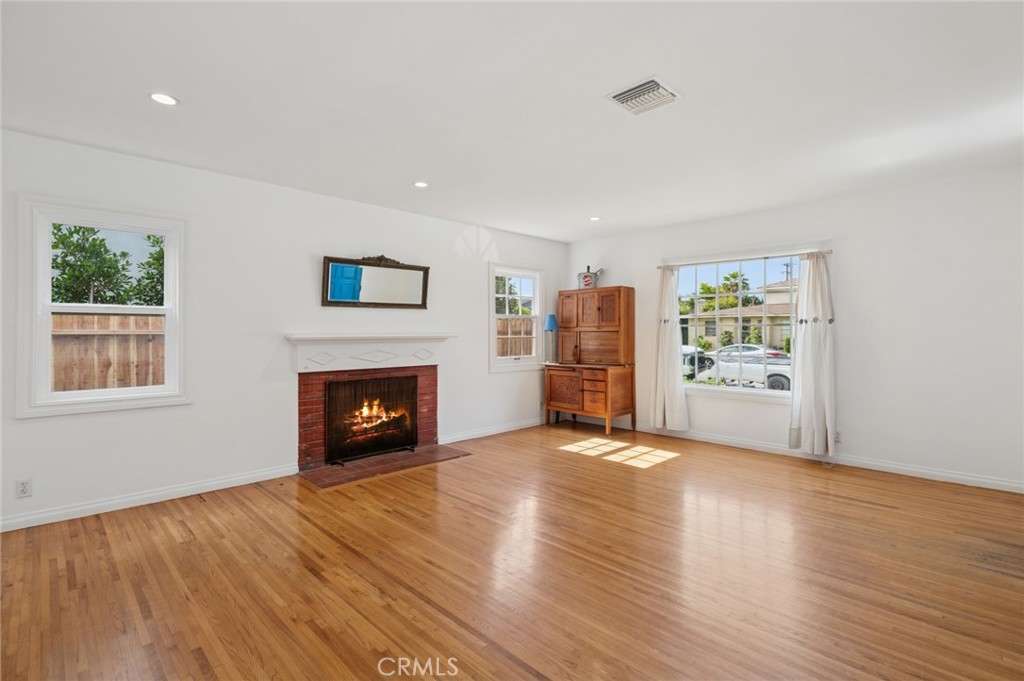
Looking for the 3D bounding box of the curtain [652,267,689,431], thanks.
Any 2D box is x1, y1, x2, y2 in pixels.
[{"bbox_3d":[1.834,0.102,5.256,0.130,1.900,0.440,-1,1,-43],"label":"curtain"}]

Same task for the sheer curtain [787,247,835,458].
[{"bbox_3d":[2.782,0.117,4.247,0.130,1.880,0.400,-1,1,-43],"label":"sheer curtain"}]

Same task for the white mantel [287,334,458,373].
[{"bbox_3d":[-1.255,0.100,4.348,1.700,0.330,0.200,-1,1,-43],"label":"white mantel"}]

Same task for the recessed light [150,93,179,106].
[{"bbox_3d":[-1.841,-1.272,2.410,0.135,0.030,0.135,-1,1,-43],"label":"recessed light"}]

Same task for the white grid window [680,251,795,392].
[{"bbox_3d":[2.399,-0.174,4.803,0.090,1.420,1.480,-1,1,-43],"label":"white grid window"}]

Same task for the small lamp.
[{"bbox_3d":[0.520,-0.021,5.976,0.205,0.640,0.205,0,1,0],"label":"small lamp"}]

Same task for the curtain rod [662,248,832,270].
[{"bbox_3d":[2.310,-0.833,4.747,0.060,0.040,1.740,-1,1,-43],"label":"curtain rod"}]

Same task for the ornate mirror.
[{"bbox_3d":[-1.280,-0.568,4.387,1.080,0.500,0.045,-1,9,-43],"label":"ornate mirror"}]

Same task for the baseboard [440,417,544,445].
[{"bbox_3d":[-0.068,1.076,5.599,1.970,0.098,0.018,-1,1,-43],"label":"baseboard"}]

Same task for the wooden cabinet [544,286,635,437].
[{"bbox_3d":[0.969,0.238,5.810,0.620,1.765,1.050,-1,1,-43],"label":"wooden cabinet"}]

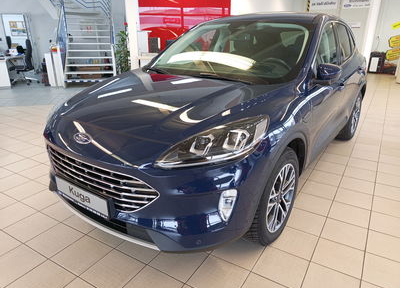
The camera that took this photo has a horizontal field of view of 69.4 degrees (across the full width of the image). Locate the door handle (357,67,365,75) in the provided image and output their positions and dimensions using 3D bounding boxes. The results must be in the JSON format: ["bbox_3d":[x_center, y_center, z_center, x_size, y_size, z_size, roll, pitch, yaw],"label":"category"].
[{"bbox_3d":[1.946,-0.885,3.493,0.055,0.050,0.210,14,24,34],"label":"door handle"}]

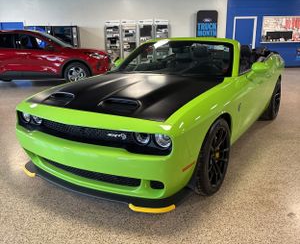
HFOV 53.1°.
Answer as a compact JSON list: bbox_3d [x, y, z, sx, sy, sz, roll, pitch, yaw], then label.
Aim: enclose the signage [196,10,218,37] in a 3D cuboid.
[{"bbox_3d":[2.531,-4.261,13.485,0.940,1.400,0.100,-1,15,0],"label":"signage"}]

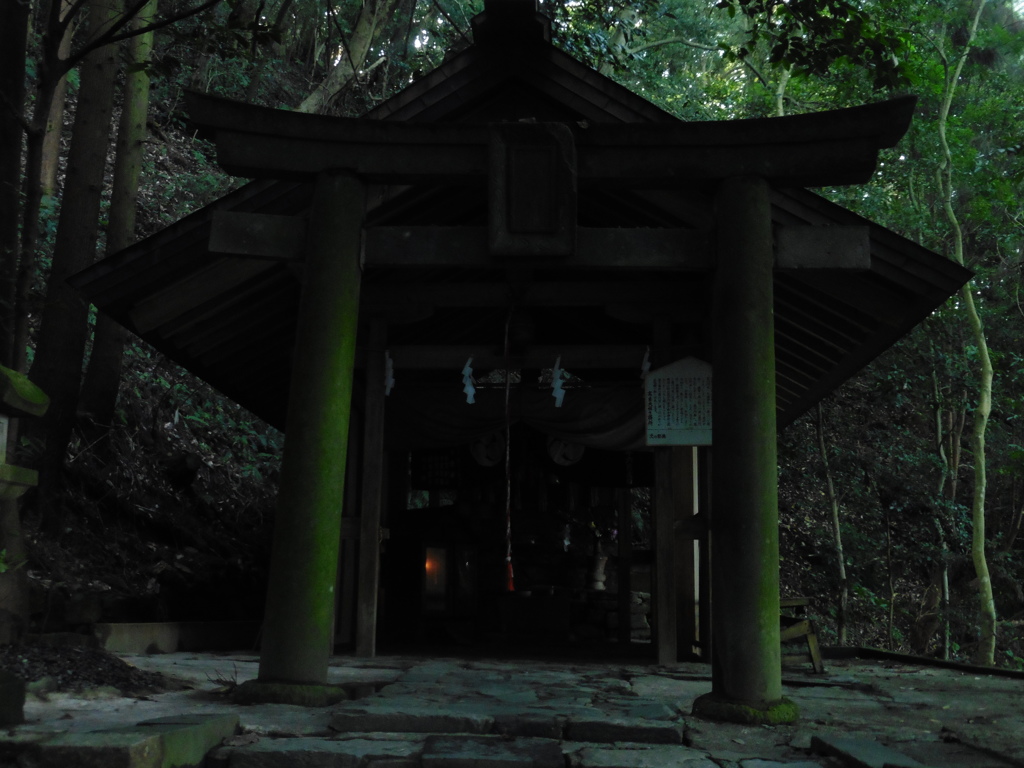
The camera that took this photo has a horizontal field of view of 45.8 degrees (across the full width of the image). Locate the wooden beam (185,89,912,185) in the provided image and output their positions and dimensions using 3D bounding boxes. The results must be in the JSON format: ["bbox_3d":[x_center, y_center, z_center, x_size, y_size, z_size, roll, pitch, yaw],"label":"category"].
[{"bbox_3d":[0.170,-1.279,6.518,3.855,0.448,0.300,1,-11,3],"label":"wooden beam"}]

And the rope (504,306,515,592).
[{"bbox_3d":[-0.014,0.420,8.162,0.060,1.939,0.055,0,-11,3],"label":"rope"}]

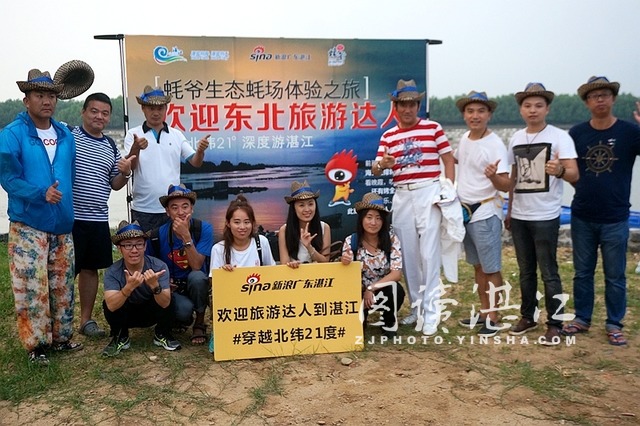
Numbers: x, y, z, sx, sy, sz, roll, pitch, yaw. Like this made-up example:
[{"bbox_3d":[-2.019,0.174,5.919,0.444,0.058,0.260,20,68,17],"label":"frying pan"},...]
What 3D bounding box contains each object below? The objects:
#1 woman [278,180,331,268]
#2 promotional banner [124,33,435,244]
[{"bbox_3d":[-0.109,0.320,4.986,0.430,1.110,0.580,-1,8,-5],"label":"woman"},{"bbox_3d":[-0.328,-0.531,5.900,2.480,1.850,0.030,-1,7,-7],"label":"promotional banner"}]

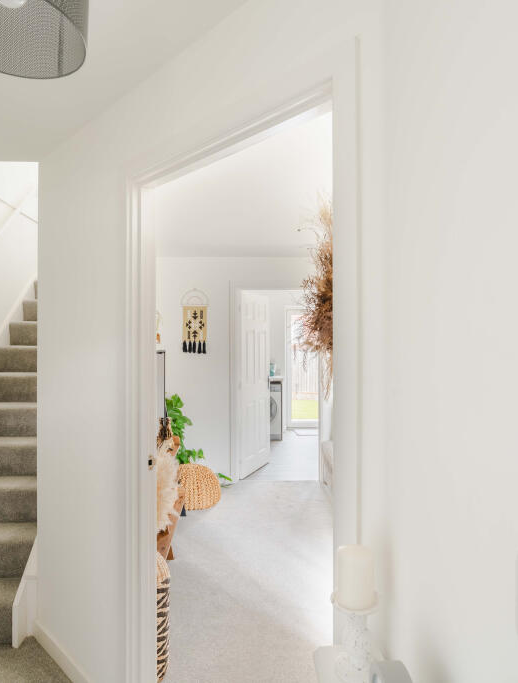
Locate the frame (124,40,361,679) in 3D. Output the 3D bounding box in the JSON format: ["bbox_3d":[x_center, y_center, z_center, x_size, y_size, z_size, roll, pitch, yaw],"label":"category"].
[{"bbox_3d":[-0.096,0.420,1.314,0.954,2.065,0.130,0,0,45],"label":"frame"}]

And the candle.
[{"bbox_3d":[0.184,0.445,0.864,0.067,0.089,0.067,0,0,0],"label":"candle"}]

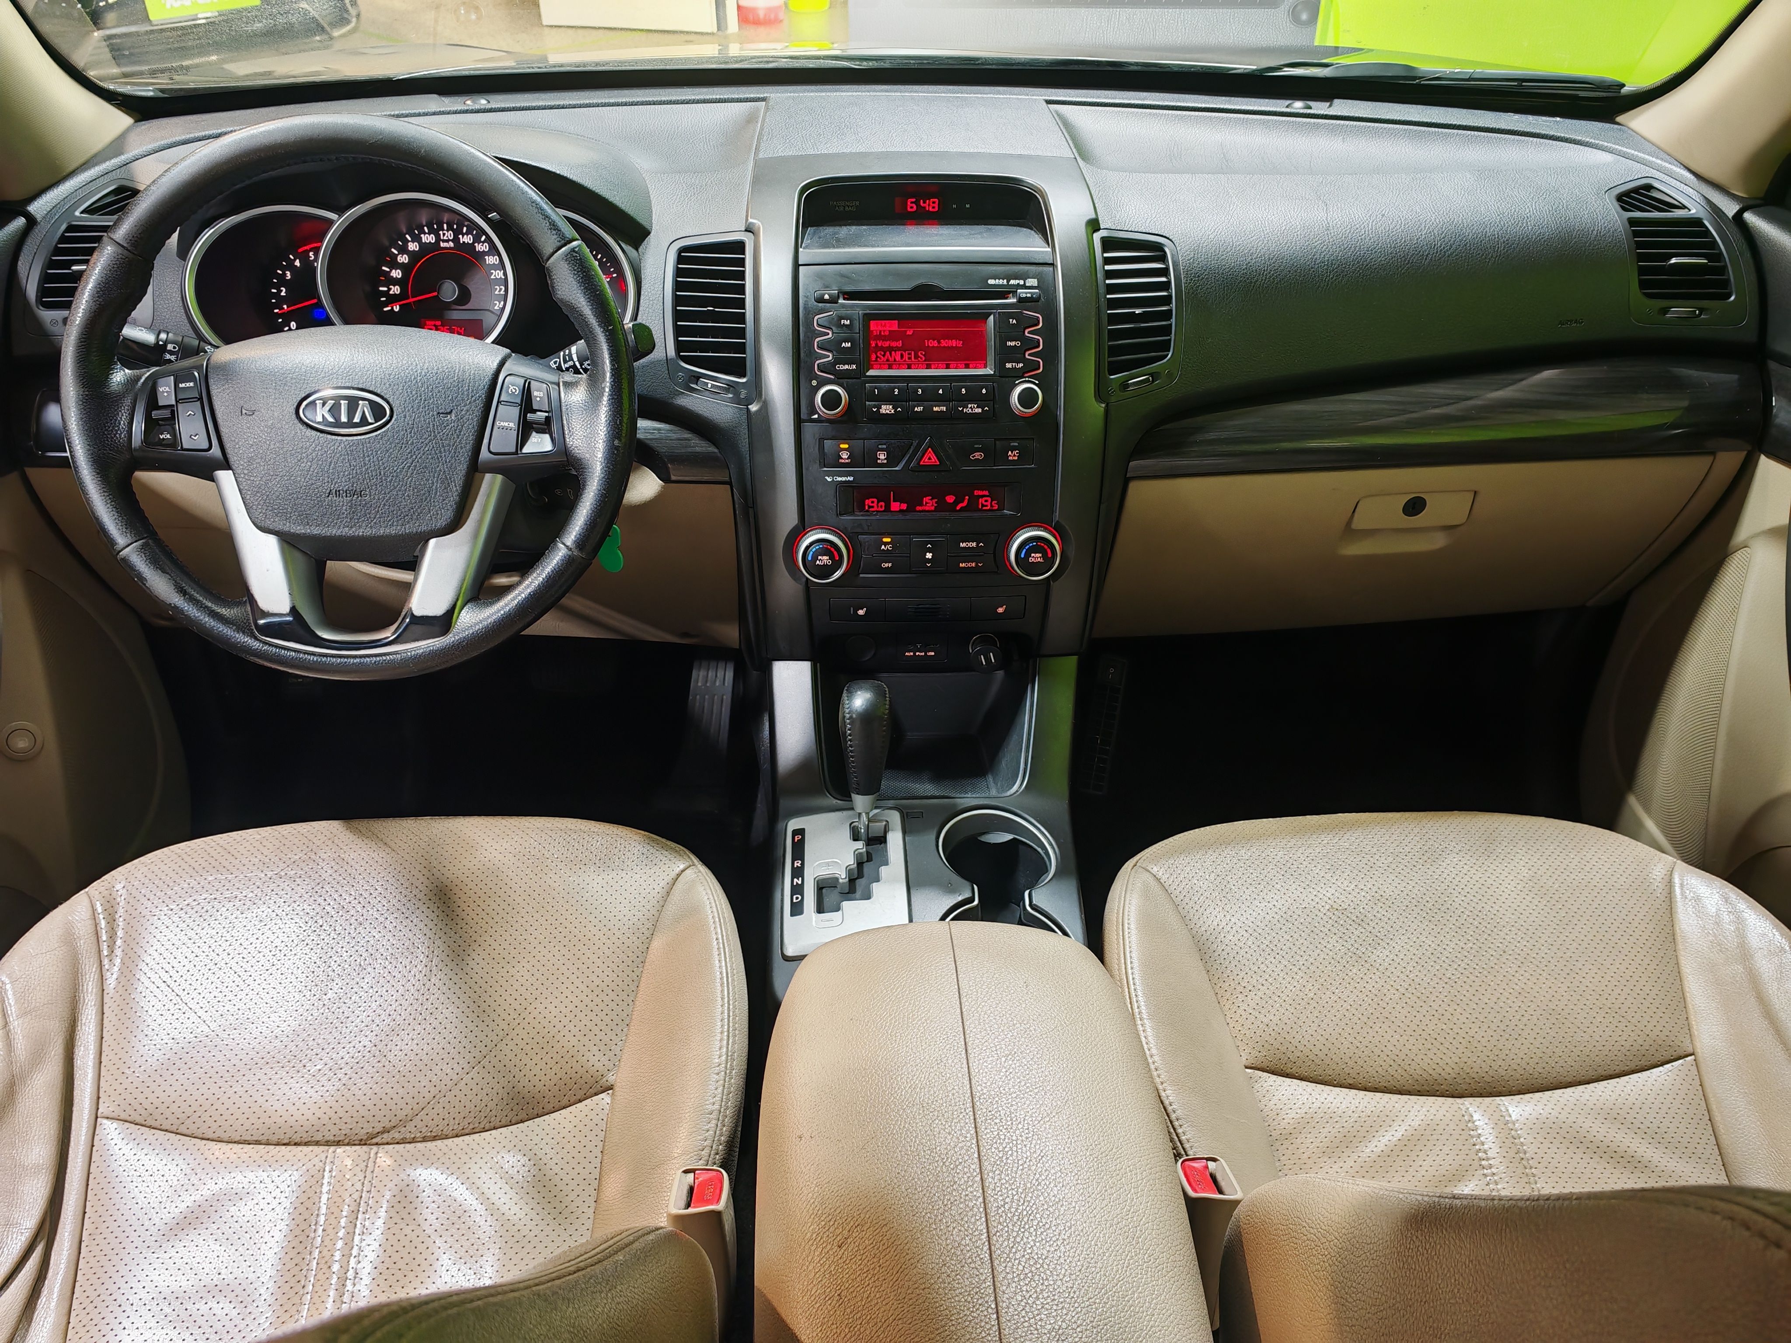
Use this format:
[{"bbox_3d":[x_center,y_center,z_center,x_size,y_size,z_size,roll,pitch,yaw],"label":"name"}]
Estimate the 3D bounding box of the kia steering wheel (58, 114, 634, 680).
[{"bbox_3d":[-0.375,-0.188,0.982,0.385,0.385,0.100,-1,3,-3],"label":"kia steering wheel"}]

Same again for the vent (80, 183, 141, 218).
[{"bbox_3d":[-0.642,-0.388,1.160,0.068,0.032,0.030,-5,4,-10],"label":"vent"}]

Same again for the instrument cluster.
[{"bbox_3d":[-0.390,-0.313,1.145,0.358,0.150,0.080,-1,9,-3],"label":"instrument cluster"}]

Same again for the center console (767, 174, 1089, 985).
[{"bbox_3d":[0.020,-0.096,1.098,0.235,0.510,0.480,-1,28,-3],"label":"center console"}]

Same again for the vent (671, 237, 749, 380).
[{"bbox_3d":[-0.152,-0.300,1.157,0.065,0.115,0.040,1,10,1],"label":"vent"}]

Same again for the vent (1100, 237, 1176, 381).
[{"bbox_3d":[0.199,-0.305,1.172,0.065,0.115,0.040,-3,10,-7],"label":"vent"}]

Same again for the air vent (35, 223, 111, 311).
[{"bbox_3d":[-0.654,-0.331,1.141,0.092,0.072,0.040,-5,14,-10],"label":"air vent"}]

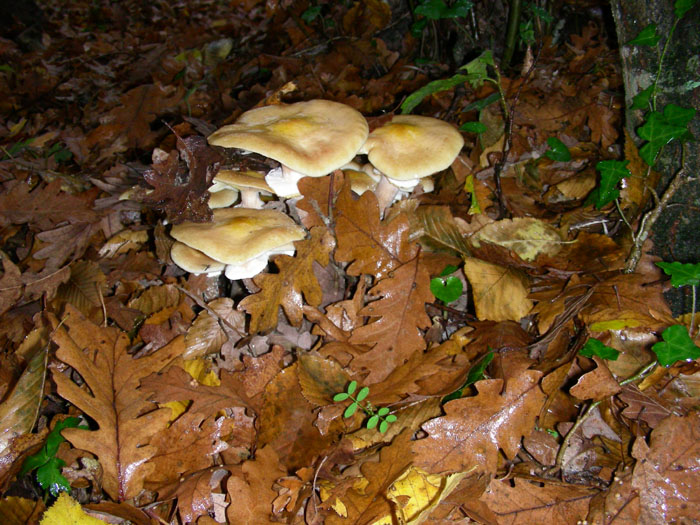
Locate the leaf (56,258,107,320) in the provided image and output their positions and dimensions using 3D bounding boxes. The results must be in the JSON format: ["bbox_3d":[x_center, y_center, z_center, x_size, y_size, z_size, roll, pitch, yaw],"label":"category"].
[{"bbox_3d":[-0.197,0.020,0.576,0.069,0.015,0.049,27,52,24],"label":"leaf"}]

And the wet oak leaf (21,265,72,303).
[{"bbox_3d":[-0.225,0.016,0.574,0.042,0.015,0.038,-21,48,-20],"label":"wet oak leaf"}]

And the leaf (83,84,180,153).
[{"bbox_3d":[-0.262,-0.177,0.936,0.112,0.025,0.113,2,57,-4],"label":"leaf"}]

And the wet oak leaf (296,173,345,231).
[{"bbox_3d":[-0.028,-0.058,0.720,0.045,0.050,0.030,-4,38,-2],"label":"wet oak leaf"}]

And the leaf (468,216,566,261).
[{"bbox_3d":[0.134,-0.019,0.613,0.074,0.015,0.046,1,51,1],"label":"leaf"}]

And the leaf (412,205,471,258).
[{"bbox_3d":[0.075,-0.027,0.624,0.067,0.015,0.053,28,56,21],"label":"leaf"}]

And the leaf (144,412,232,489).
[{"bbox_3d":[-0.096,0.108,0.455,0.058,0.015,0.047,-12,38,-16],"label":"leaf"}]

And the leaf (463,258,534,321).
[{"bbox_3d":[0.124,0.025,0.685,0.078,0.018,0.061,34,64,26],"label":"leaf"}]

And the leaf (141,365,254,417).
[{"bbox_3d":[-0.117,0.099,0.604,0.098,0.020,0.051,10,41,13],"label":"leaf"}]

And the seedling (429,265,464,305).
[{"bbox_3d":[0.086,0.019,0.680,0.030,0.030,0.028,3,38,7],"label":"seedling"}]

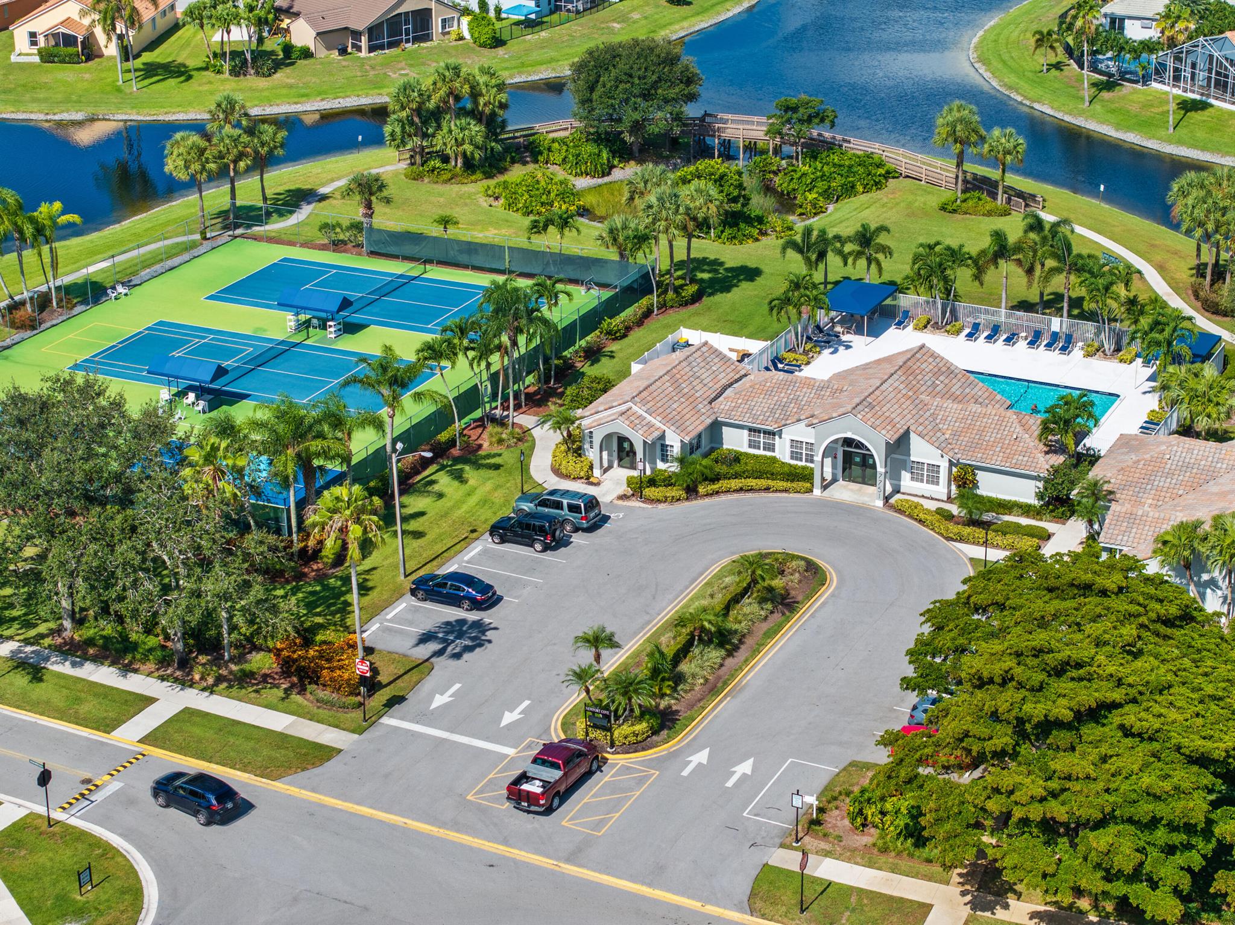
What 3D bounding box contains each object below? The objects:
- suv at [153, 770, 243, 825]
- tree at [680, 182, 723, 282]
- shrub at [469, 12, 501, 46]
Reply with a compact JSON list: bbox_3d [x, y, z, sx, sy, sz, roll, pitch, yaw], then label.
[{"bbox_3d":[-19.175,14.978,113.362,4.600,1.690,1.860,16,28,34],"label":"suv"},{"bbox_3d":[6.083,-16.785,182.751,3.455,8.097,3.455,-1,22,0],"label":"tree"},{"bbox_3d":[-13.757,-44.586,256.715,2.922,3.560,2.922,-1,22,0],"label":"shrub"}]

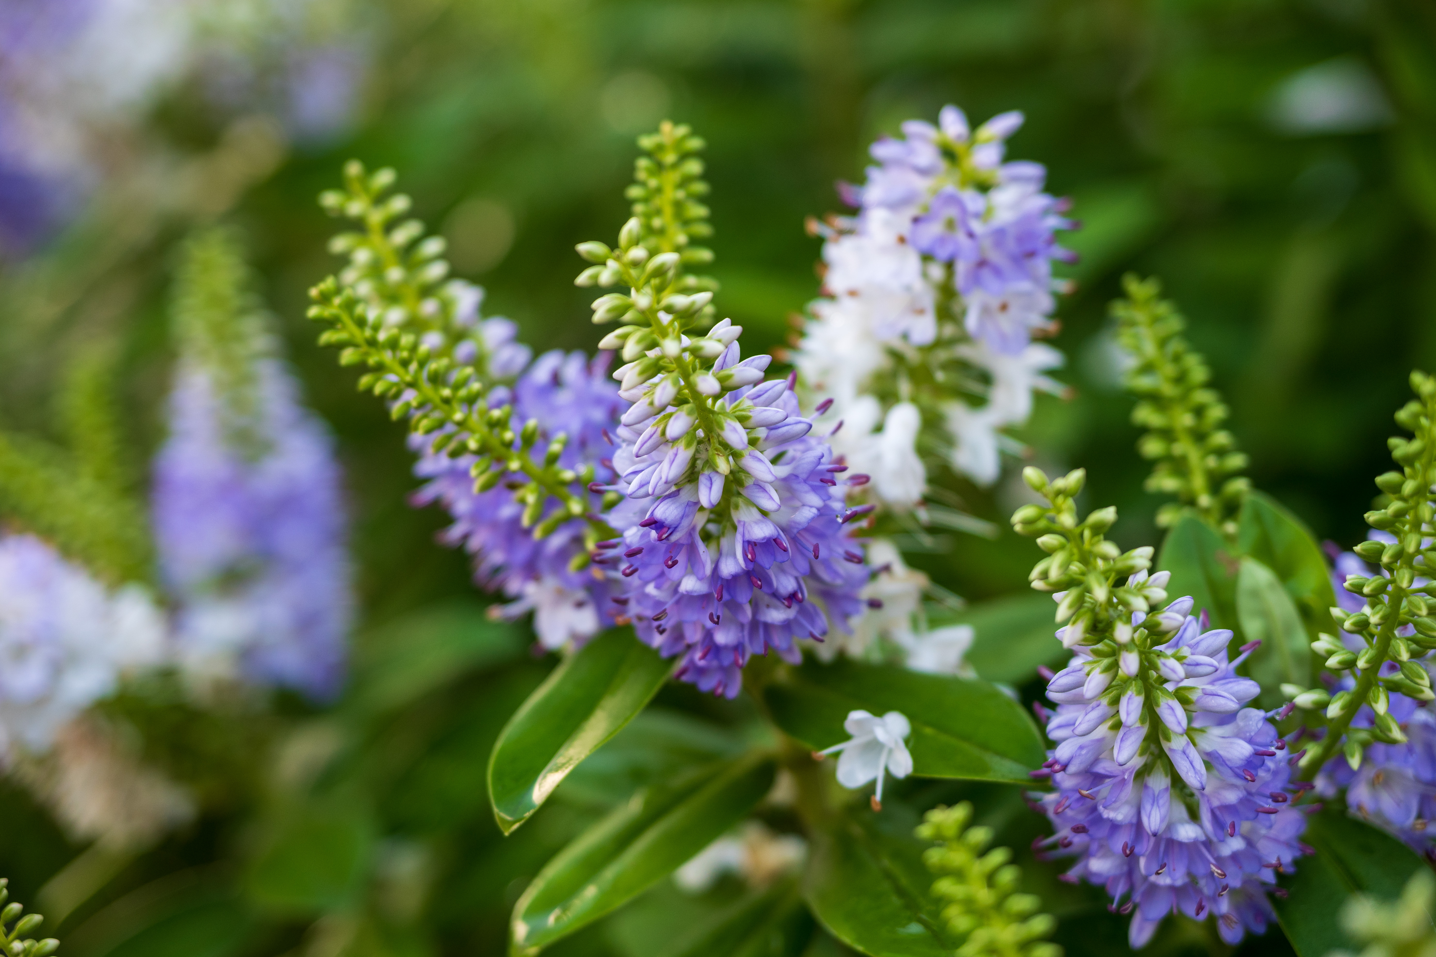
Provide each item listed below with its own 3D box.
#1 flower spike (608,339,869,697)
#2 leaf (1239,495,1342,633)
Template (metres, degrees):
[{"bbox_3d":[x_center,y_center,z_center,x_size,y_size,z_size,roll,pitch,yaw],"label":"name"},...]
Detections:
[{"bbox_3d":[0.003,0.006,0.450,0.035,0.049,0.035,-15,24,7],"label":"flower spike"},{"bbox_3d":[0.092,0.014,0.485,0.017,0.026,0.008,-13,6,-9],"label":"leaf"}]

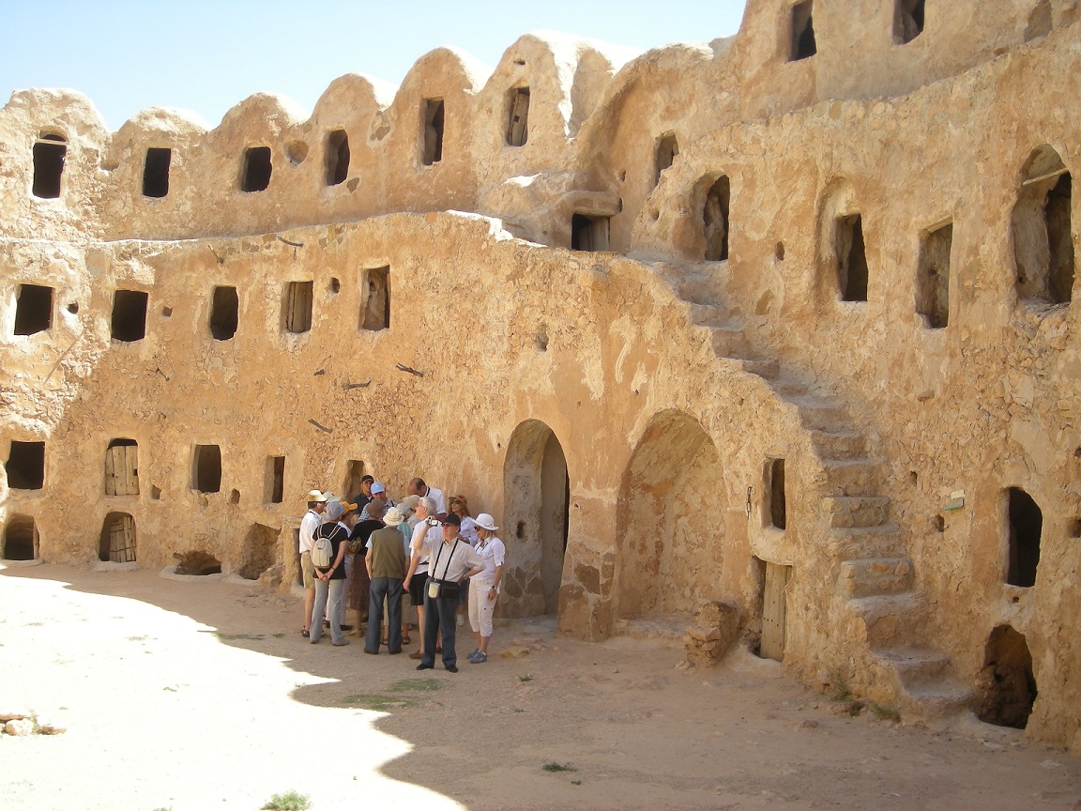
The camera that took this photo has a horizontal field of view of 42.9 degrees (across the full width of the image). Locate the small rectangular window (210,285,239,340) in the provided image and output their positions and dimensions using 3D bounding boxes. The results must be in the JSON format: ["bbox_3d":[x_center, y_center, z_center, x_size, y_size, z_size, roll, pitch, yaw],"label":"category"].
[{"bbox_3d":[-5.194,-1.520,22.600,0.520,0.895,0.220,0,1,23],"label":"small rectangular window"}]

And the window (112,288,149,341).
[{"bbox_3d":[-7.051,-1.539,23.600,0.720,0.880,0.180,1,2,23],"label":"window"}]

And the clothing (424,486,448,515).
[{"bbox_3d":[-1.426,1.376,18.400,0.340,0.660,0.500,0,2,-37],"label":"clothing"}]

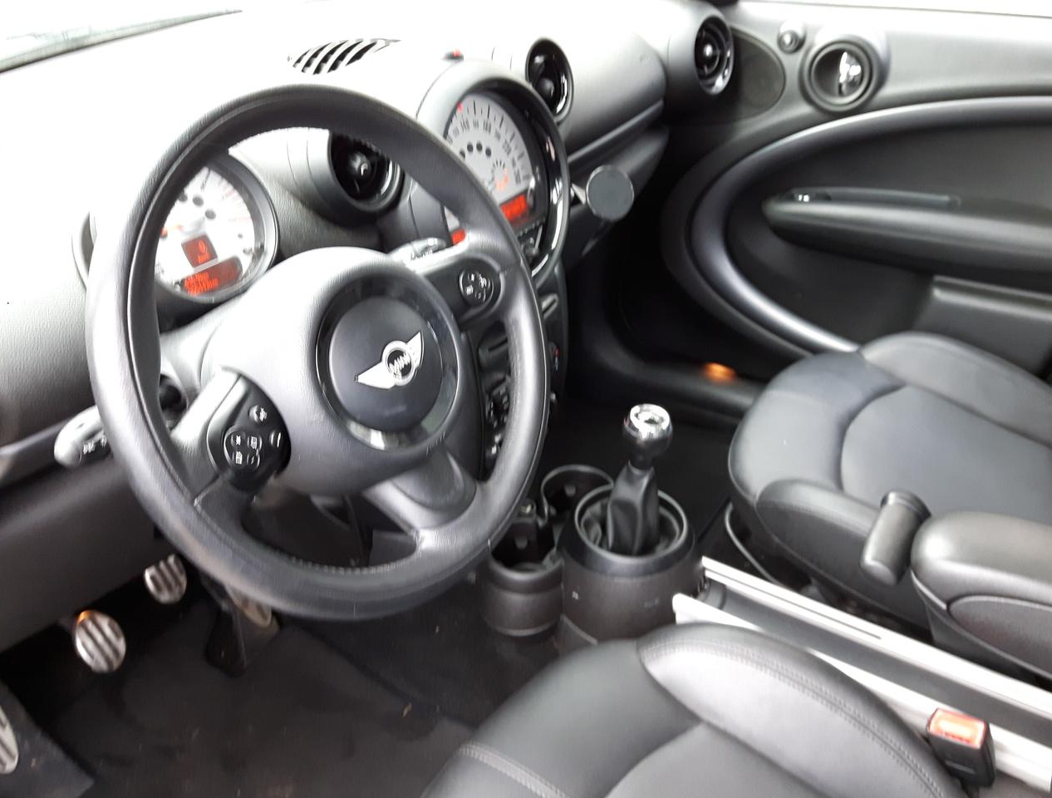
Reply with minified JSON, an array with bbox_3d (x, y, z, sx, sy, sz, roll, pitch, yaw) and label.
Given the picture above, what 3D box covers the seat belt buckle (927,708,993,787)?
[{"bbox_3d":[0.401,0.325,0.879,0.045,0.064,0.027,6,36,38],"label":"seat belt buckle"}]

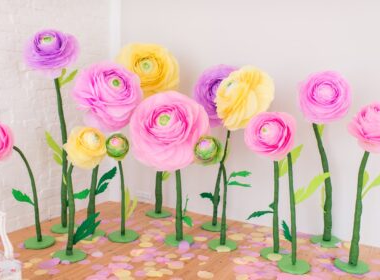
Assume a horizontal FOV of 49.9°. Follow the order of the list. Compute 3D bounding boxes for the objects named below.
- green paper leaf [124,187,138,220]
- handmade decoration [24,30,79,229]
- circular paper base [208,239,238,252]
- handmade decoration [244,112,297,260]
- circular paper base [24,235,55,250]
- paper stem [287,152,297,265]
[{"bbox_3d":[-0.440,0.478,3.073,0.105,0.256,0.060,1,7,-6],"label":"green paper leaf"},{"bbox_3d":[-1.016,-0.052,3.042,0.417,1.518,0.370,2,7,0],"label":"handmade decoration"},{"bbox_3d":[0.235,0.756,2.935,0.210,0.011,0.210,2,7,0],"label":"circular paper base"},{"bbox_3d":[0.514,0.307,2.700,0.344,0.977,0.280,5,8,25],"label":"handmade decoration"},{"bbox_3d":[-1.081,0.732,2.939,0.220,0.013,0.220,0,7,0],"label":"circular paper base"},{"bbox_3d":[0.630,0.432,2.528,0.059,0.717,0.045,0,7,0],"label":"paper stem"}]

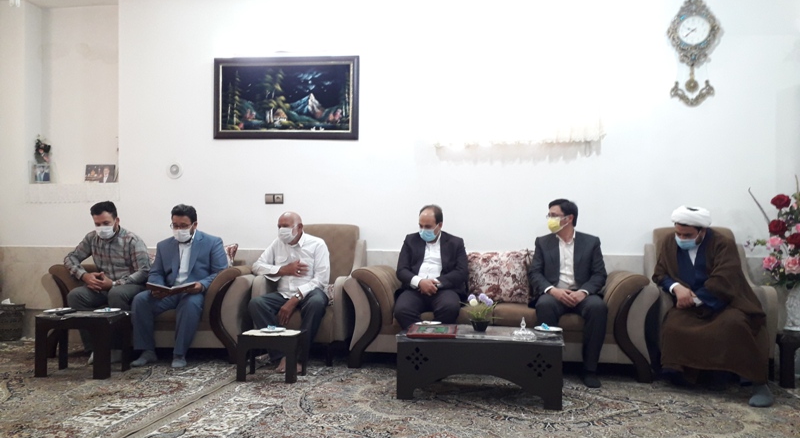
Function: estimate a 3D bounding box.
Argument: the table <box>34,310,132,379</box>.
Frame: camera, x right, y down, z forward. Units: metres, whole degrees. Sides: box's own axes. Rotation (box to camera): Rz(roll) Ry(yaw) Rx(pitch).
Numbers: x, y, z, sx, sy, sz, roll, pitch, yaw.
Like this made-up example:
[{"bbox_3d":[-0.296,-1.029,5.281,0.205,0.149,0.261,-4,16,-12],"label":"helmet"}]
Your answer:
[{"bbox_3d":[-2.138,0.852,4.276,0.502,0.409,0.335,0,0,5],"label":"table"}]

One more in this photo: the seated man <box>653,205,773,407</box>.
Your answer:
[{"bbox_3d":[2.066,0.510,4.193,0.660,1.192,0.950,0,0,18],"label":"seated man"}]

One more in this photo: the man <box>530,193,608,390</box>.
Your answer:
[{"bbox_3d":[1.205,0.478,4.514,0.540,1.247,0.800,0,0,12],"label":"man"}]

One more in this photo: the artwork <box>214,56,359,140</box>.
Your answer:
[{"bbox_3d":[-1.018,-1.071,5.567,1.349,0.739,0.039,0,0,9],"label":"artwork"}]

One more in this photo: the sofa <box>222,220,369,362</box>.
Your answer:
[{"bbox_3d":[-0.702,0.555,4.961,0.798,1.034,0.877,0,0,9],"label":"sofa"}]

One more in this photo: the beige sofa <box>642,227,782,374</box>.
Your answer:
[{"bbox_3d":[2.216,0.580,4.596,0.778,1.034,0.857,0,0,9],"label":"beige sofa"}]

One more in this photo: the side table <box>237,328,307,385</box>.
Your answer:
[{"bbox_3d":[-0.867,0.935,4.280,0.411,0.304,0.260,0,0,7],"label":"side table"}]

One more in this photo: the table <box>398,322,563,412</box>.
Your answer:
[{"bbox_3d":[0.503,0.902,3.907,0.969,0.386,0.470,0,0,11],"label":"table"}]

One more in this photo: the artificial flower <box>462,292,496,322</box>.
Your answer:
[{"bbox_3d":[0.501,0.551,3.933,0.214,0.189,0.170,0,0,11],"label":"artificial flower"}]

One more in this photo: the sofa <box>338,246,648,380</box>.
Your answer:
[{"bbox_3d":[0.719,0.680,4.749,2.167,0.808,0.906,0,0,9],"label":"sofa"}]

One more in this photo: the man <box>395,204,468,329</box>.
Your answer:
[{"bbox_3d":[0.231,0.483,4.547,0.522,1.192,0.768,0,0,9],"label":"man"}]

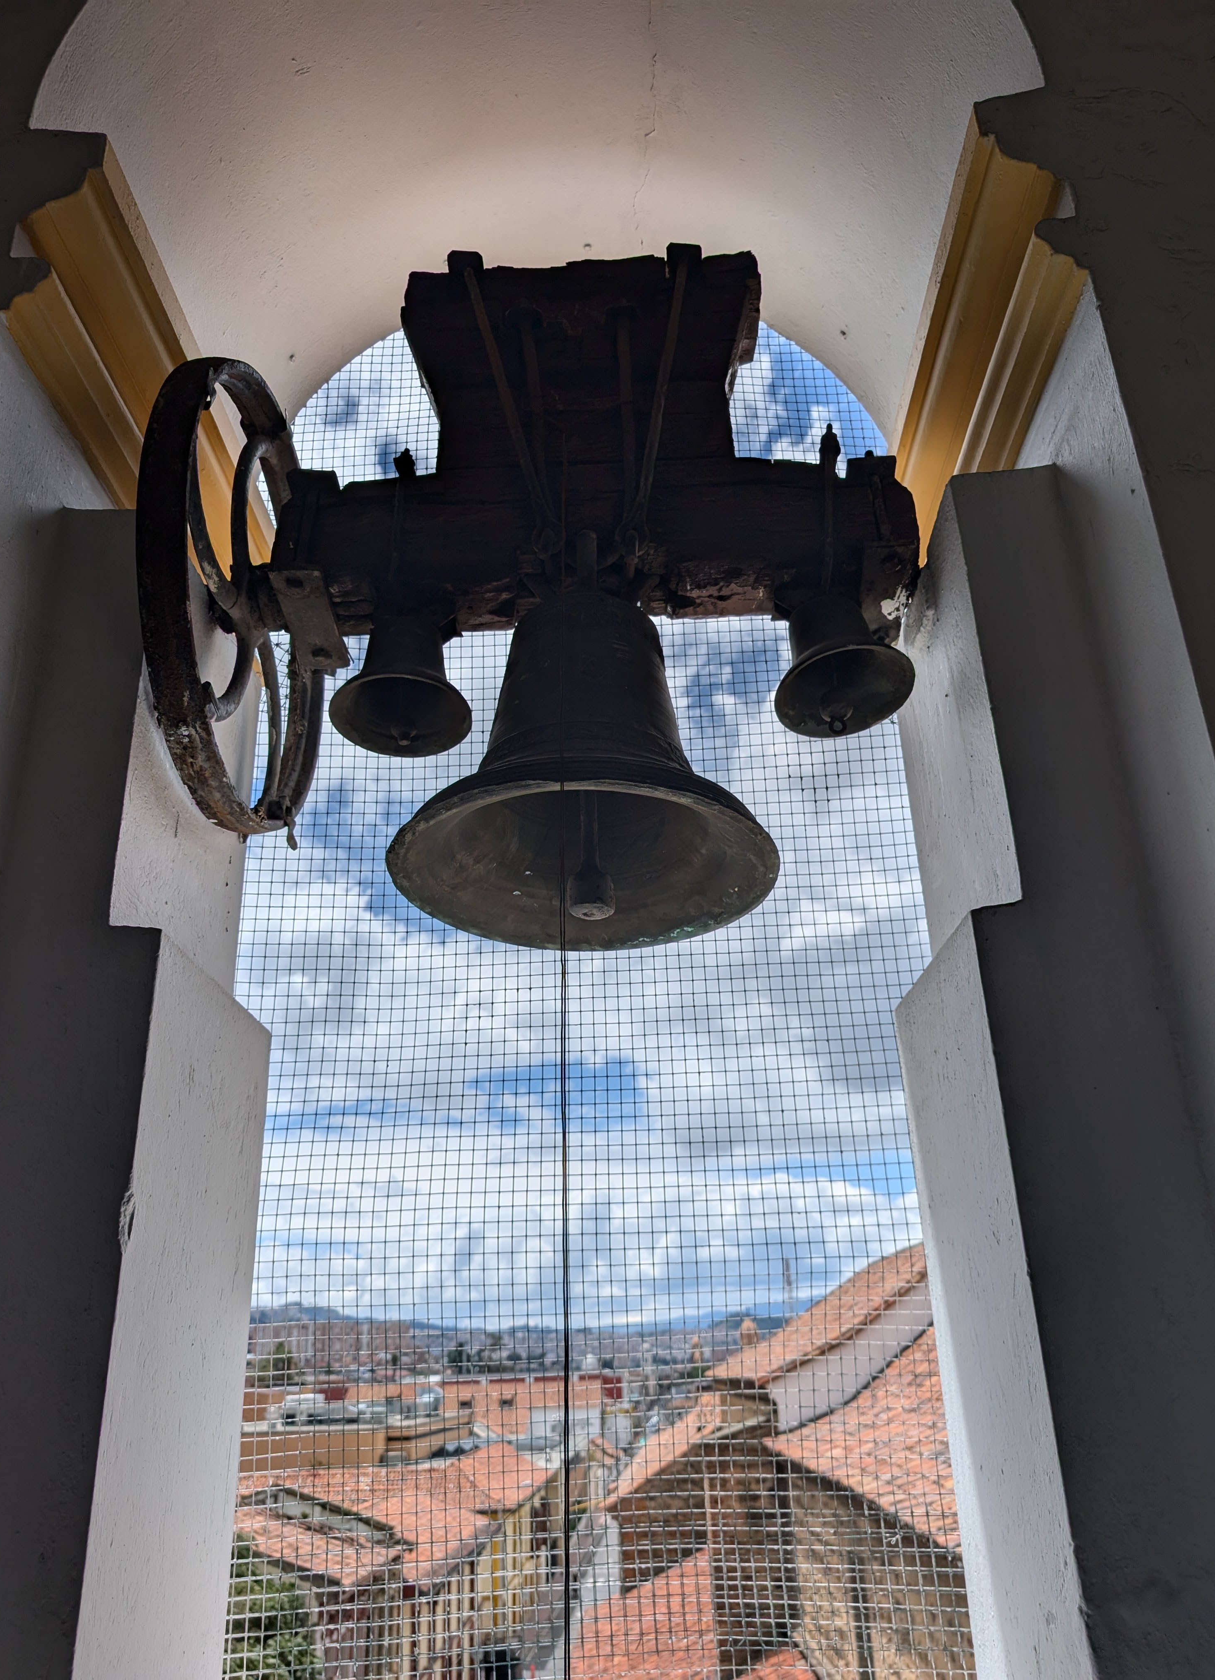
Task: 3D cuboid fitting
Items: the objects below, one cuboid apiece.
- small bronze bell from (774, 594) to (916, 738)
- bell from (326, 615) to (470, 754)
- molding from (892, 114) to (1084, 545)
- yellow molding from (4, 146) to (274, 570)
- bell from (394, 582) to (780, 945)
[{"bbox_3d":[0.361,-0.293,1.851,0.215,0.156,0.215,-4,-33,0],"label":"small bronze bell"},{"bbox_3d":[-0.320,-0.259,1.854,0.217,0.161,0.217,1,-30,2],"label":"bell"},{"bbox_3d":[0.611,-0.691,2.066,0.107,0.336,1.024,-3,-23,2],"label":"molding"},{"bbox_3d":[-0.769,-0.655,2.095,0.107,0.336,1.024,-2,-23,0],"label":"yellow molding"},{"bbox_3d":[-0.030,-0.140,1.784,0.559,0.426,0.559,0,-27,2],"label":"bell"}]

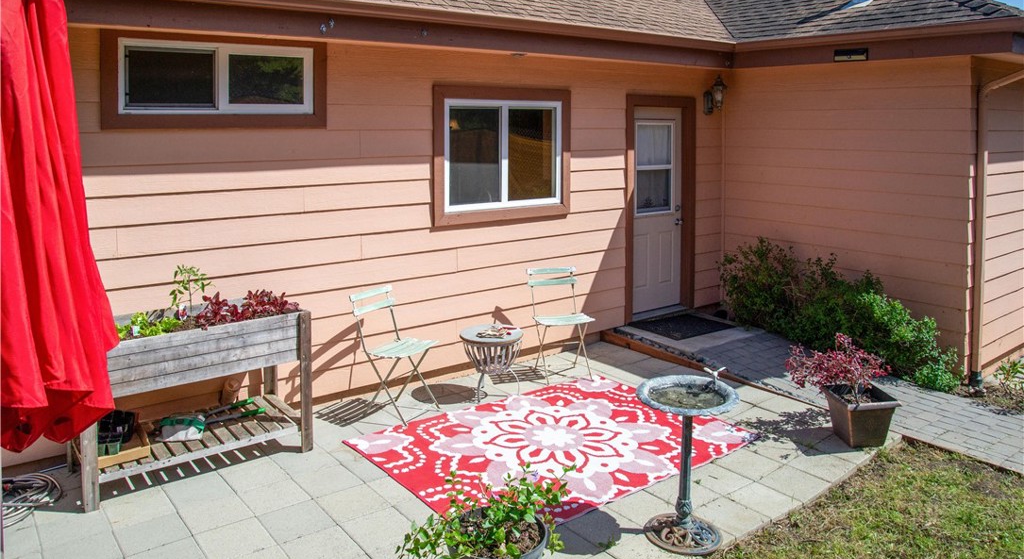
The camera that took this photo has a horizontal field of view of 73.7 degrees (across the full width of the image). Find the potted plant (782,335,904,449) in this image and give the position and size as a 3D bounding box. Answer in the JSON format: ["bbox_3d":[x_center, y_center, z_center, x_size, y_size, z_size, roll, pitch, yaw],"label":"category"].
[{"bbox_3d":[2.111,0.680,4.372,0.640,0.690,0.560,-2,9,-10],"label":"potted plant"}]

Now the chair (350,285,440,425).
[{"bbox_3d":[-0.800,0.502,4.737,0.470,0.830,0.410,6,11,33],"label":"chair"}]

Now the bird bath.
[{"bbox_3d":[0.866,0.893,3.340,0.520,0.735,0.520,0,9,0],"label":"bird bath"}]

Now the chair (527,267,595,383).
[{"bbox_3d":[0.395,0.347,5.467,0.410,0.810,0.470,-3,10,-18],"label":"chair"}]

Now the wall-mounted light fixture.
[{"bbox_3d":[2.106,-1.907,7.003,0.160,0.420,0.230,-7,11,-35],"label":"wall-mounted light fixture"}]

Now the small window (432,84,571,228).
[{"bbox_3d":[-0.038,-1.033,5.681,1.388,1.059,0.090,-7,11,-35],"label":"small window"}]

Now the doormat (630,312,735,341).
[{"bbox_3d":[1.594,0.424,6.340,0.760,0.020,0.600,-7,11,-35],"label":"doormat"}]

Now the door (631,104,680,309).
[{"bbox_3d":[1.470,-0.687,6.973,0.768,2.065,0.060,-7,11,-35],"label":"door"}]

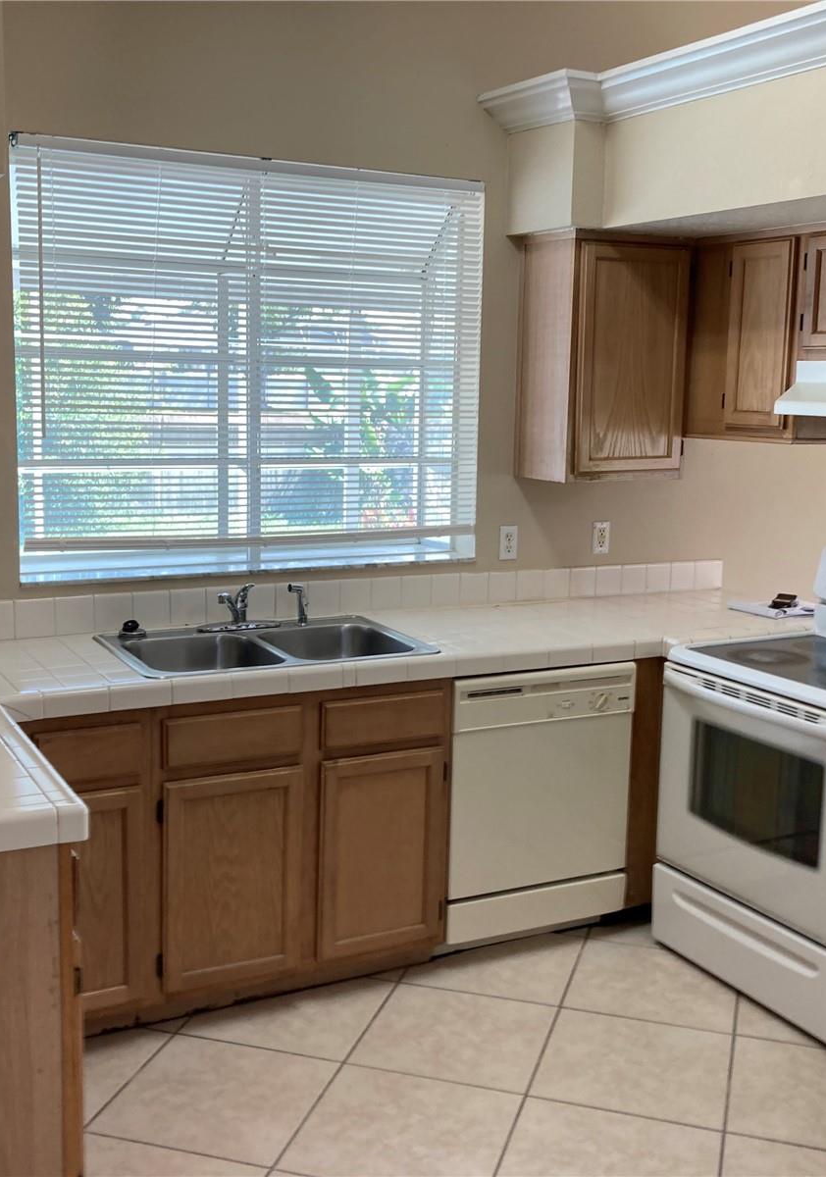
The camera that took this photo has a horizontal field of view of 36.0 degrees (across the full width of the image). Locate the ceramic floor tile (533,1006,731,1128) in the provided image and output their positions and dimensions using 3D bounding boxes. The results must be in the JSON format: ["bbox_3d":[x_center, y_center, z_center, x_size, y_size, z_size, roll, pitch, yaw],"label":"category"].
[{"bbox_3d":[0.544,1.167,3.100,0.450,0.010,0.450,4,9,16],"label":"ceramic floor tile"}]

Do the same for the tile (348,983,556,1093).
[{"bbox_3d":[0.113,1.138,3.226,0.450,0.010,0.450,4,9,16],"label":"tile"}]

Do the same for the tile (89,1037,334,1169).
[{"bbox_3d":[-0.445,1.172,2.926,0.450,0.010,0.450,4,9,16],"label":"tile"}]

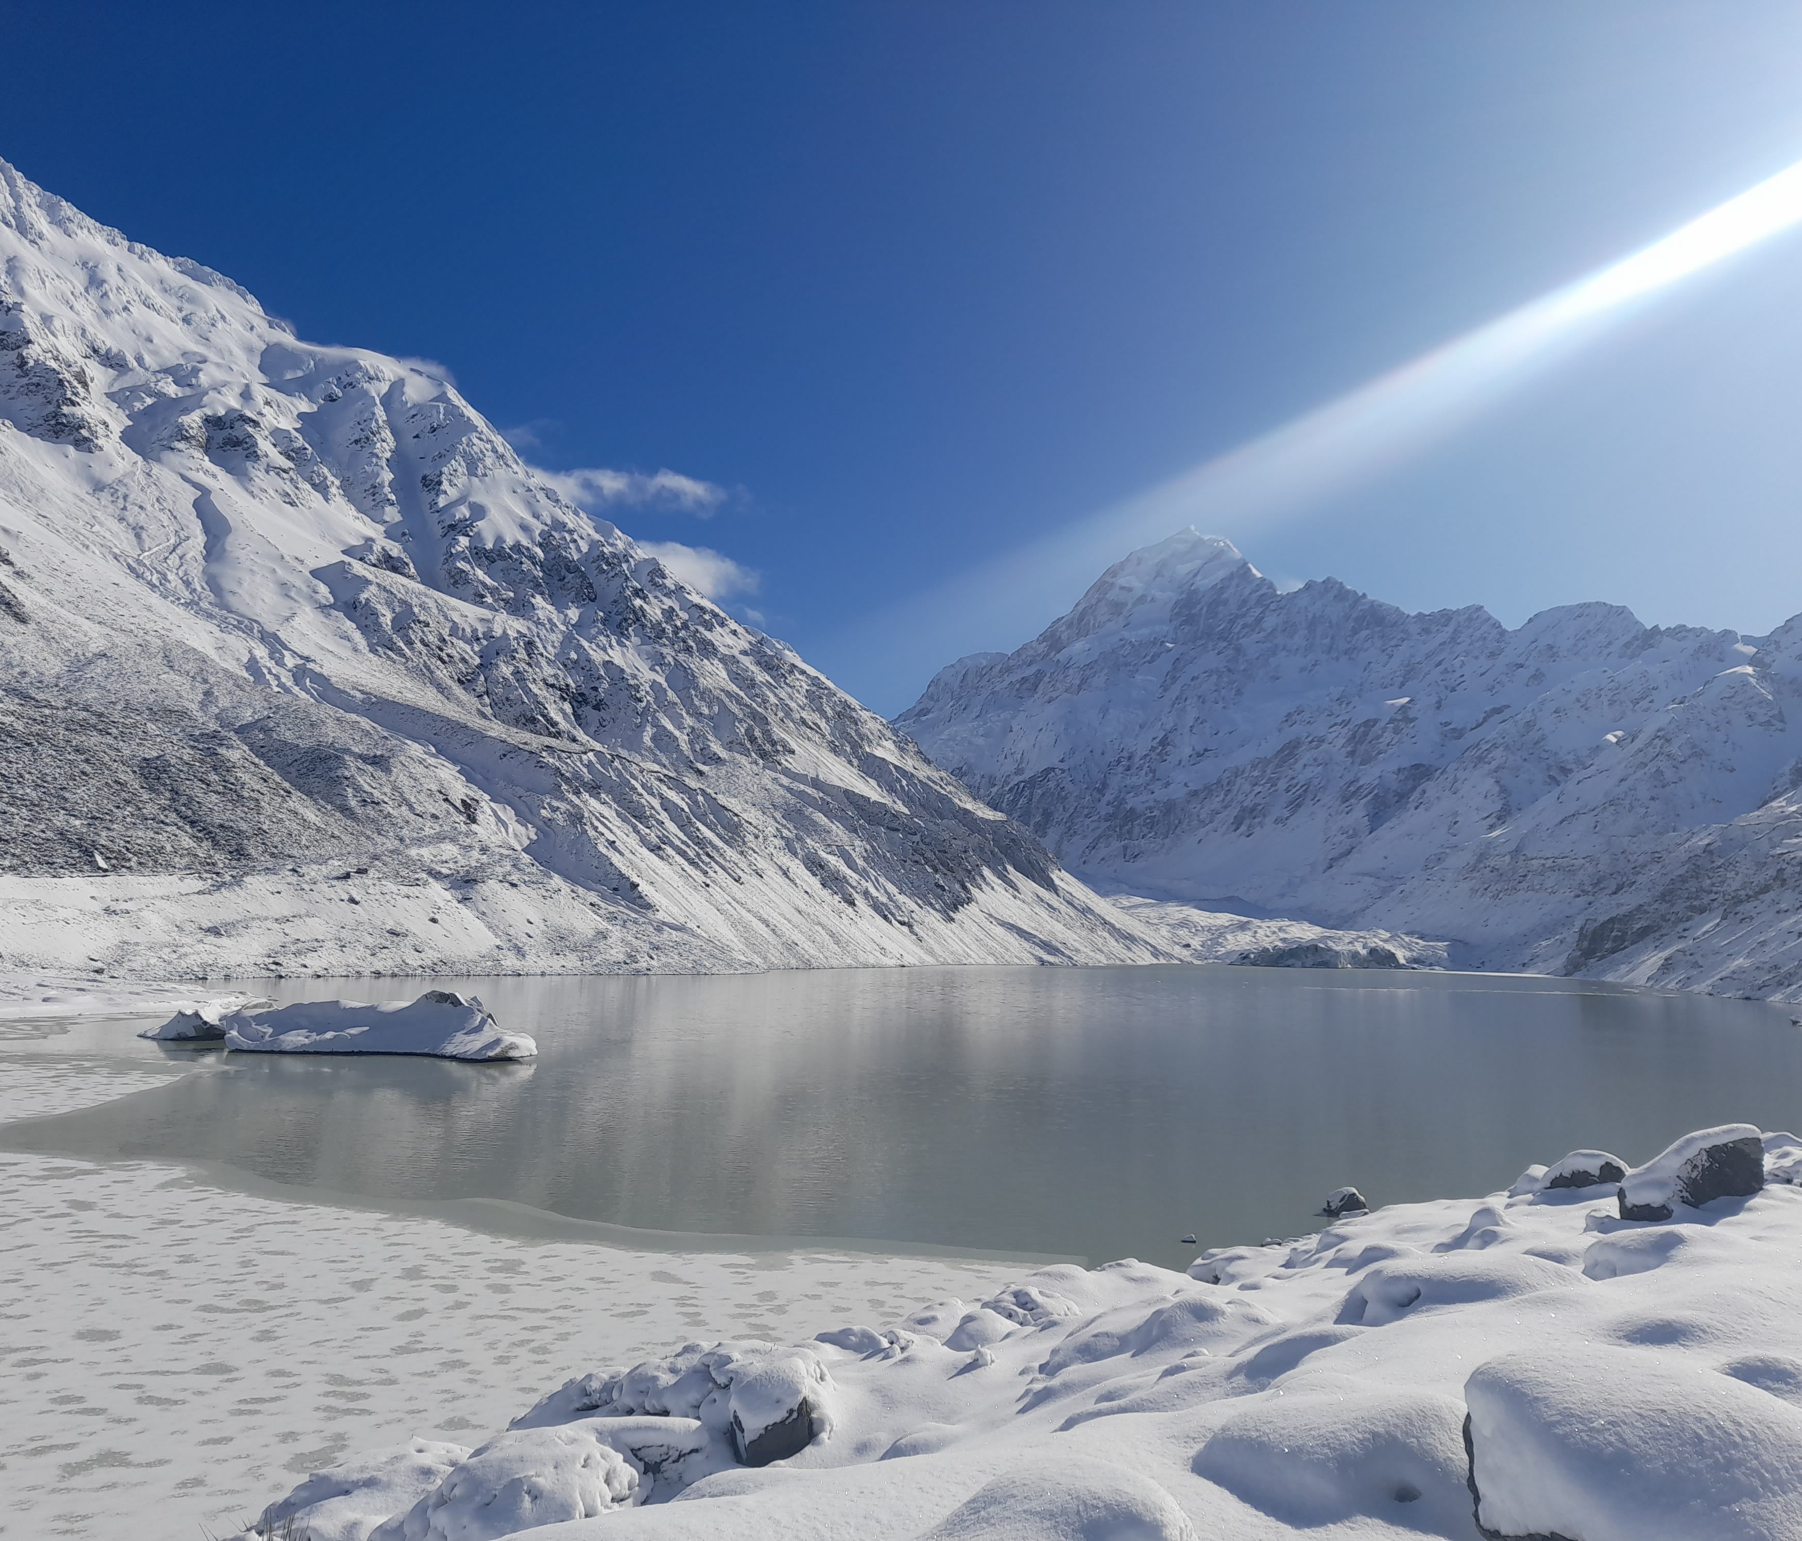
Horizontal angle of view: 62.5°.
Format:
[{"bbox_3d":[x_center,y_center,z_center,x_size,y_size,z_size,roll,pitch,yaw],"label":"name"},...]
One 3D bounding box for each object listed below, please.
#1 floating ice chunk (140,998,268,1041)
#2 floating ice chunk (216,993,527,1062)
[{"bbox_3d":[-48.600,17.191,102.137,8.000,2.600,5.000,-2,-8,15],"label":"floating ice chunk"},{"bbox_3d":[-29.300,14.481,85.144,18.200,3.600,7.500,-3,-8,23],"label":"floating ice chunk"}]

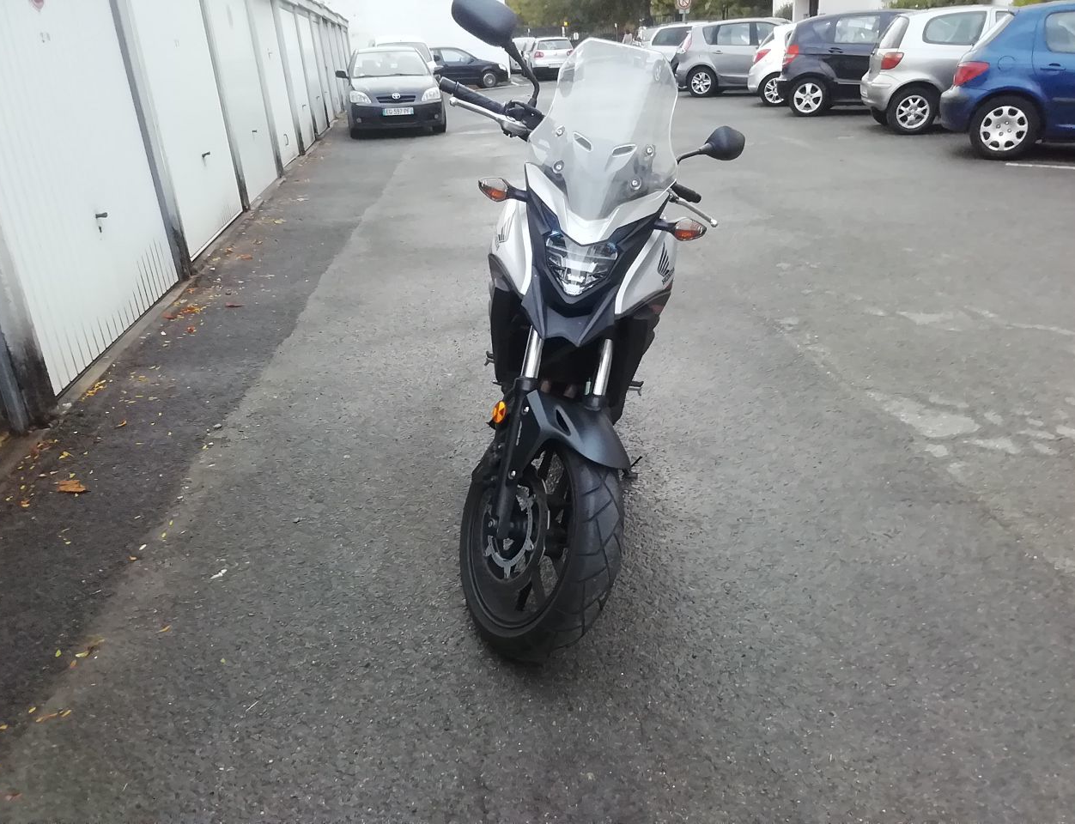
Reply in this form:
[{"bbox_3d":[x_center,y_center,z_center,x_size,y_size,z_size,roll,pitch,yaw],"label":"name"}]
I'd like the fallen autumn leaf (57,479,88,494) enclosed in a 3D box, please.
[{"bbox_3d":[-1.674,0.261,3.073,0.110,0.025,0.080,-2,23,5],"label":"fallen autumn leaf"}]

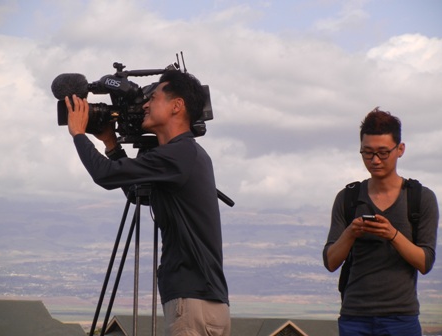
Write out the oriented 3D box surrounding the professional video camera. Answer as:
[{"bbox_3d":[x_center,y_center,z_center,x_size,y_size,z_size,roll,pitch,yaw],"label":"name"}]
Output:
[{"bbox_3d":[-0.347,-0.253,8.850,0.630,0.335,0.260,-3,0,0],"label":"professional video camera"}]

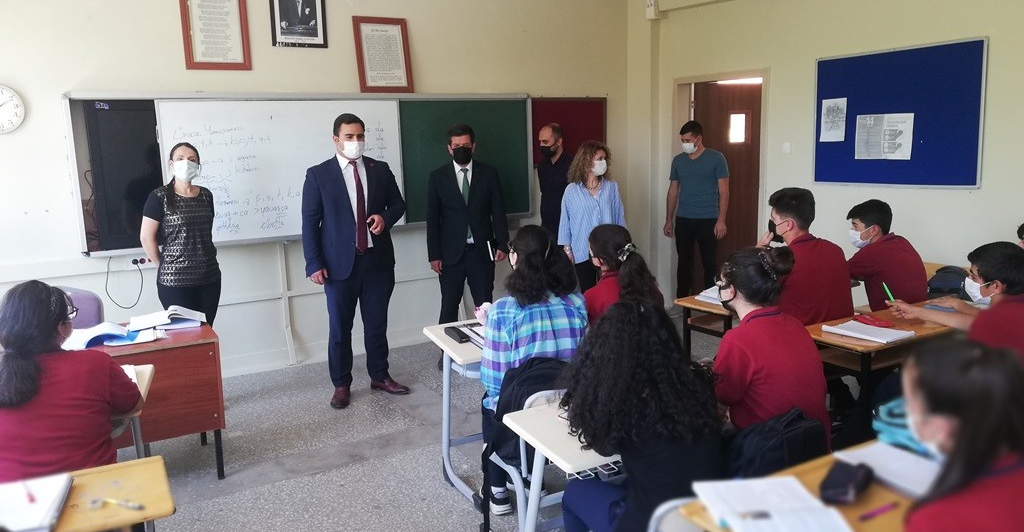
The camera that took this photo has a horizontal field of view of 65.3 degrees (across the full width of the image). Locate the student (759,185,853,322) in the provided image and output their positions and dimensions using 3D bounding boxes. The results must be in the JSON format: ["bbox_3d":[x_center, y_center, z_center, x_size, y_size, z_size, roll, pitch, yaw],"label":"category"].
[{"bbox_3d":[1.463,0.264,4.187,0.500,1.340,0.650,-7,11,-30],"label":"student"}]

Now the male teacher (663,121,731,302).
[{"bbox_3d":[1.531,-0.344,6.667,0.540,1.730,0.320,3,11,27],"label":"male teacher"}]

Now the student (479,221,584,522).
[{"bbox_3d":[0.076,0.455,3.406,0.480,1.290,0.650,-7,11,-28],"label":"student"}]

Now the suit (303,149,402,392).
[{"bbox_3d":[-0.996,0.038,5.156,0.630,1.510,0.360,-5,9,-19],"label":"suit"}]

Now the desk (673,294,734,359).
[{"bbox_3d":[1.494,0.517,4.502,1.200,0.740,0.420,-7,10,-31],"label":"desk"}]

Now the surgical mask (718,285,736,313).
[{"bbox_3d":[0.723,0.114,2.607,0.140,0.120,0.100,-9,12,-37],"label":"surgical mask"}]

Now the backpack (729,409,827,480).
[{"bbox_3d":[0.795,0.618,2.335,0.340,0.410,0.200,-6,11,-27],"label":"backpack"}]

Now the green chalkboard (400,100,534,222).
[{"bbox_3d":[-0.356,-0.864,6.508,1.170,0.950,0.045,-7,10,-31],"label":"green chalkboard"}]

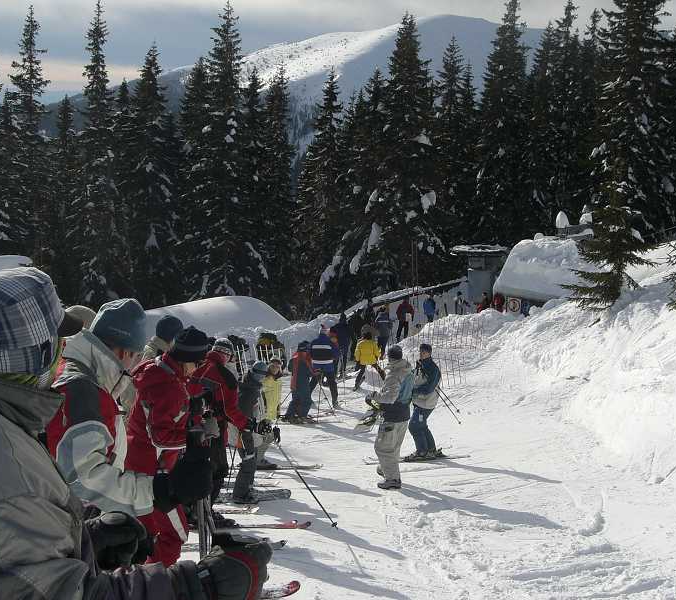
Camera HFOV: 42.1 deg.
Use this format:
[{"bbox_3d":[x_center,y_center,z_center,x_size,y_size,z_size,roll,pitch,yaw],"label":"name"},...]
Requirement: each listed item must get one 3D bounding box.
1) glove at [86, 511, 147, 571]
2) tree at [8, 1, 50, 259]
[{"bbox_3d":[-0.555,0.605,2.200,0.180,0.150,0.130,0,0,-30],"label":"glove"},{"bbox_3d":[-15.810,-7.070,45.000,3.000,16.140,3.000,0,0,0],"label":"tree"}]

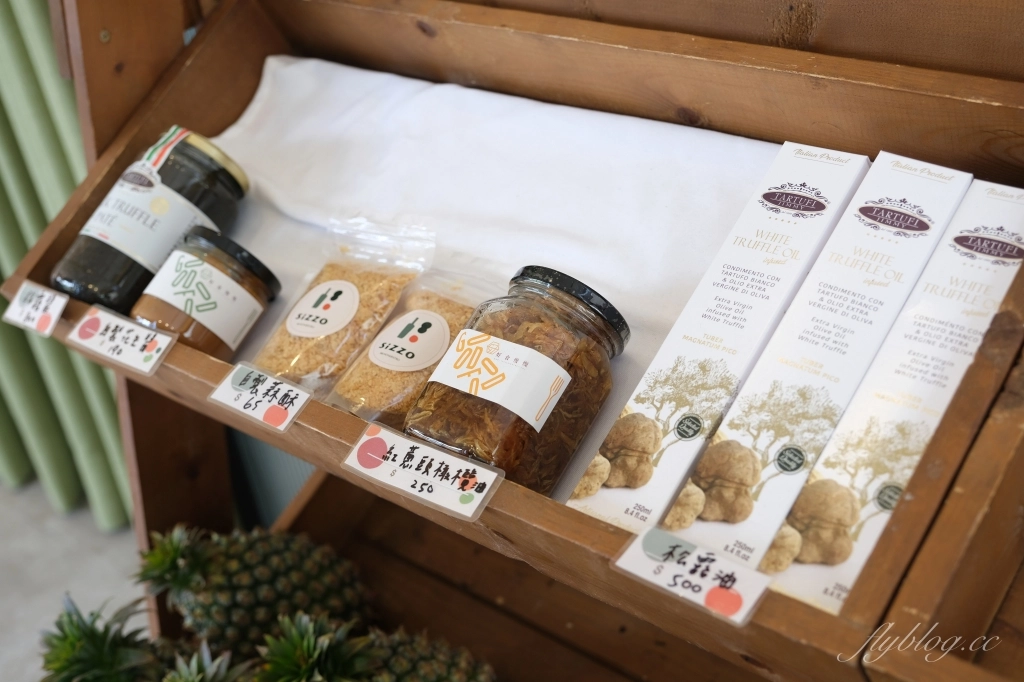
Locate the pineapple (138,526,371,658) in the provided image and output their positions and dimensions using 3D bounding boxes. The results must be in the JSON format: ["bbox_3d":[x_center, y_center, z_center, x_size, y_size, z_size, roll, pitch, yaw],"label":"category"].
[{"bbox_3d":[-0.249,0.240,1.160,0.230,0.116,0.116,13,36,15],"label":"pineapple"}]

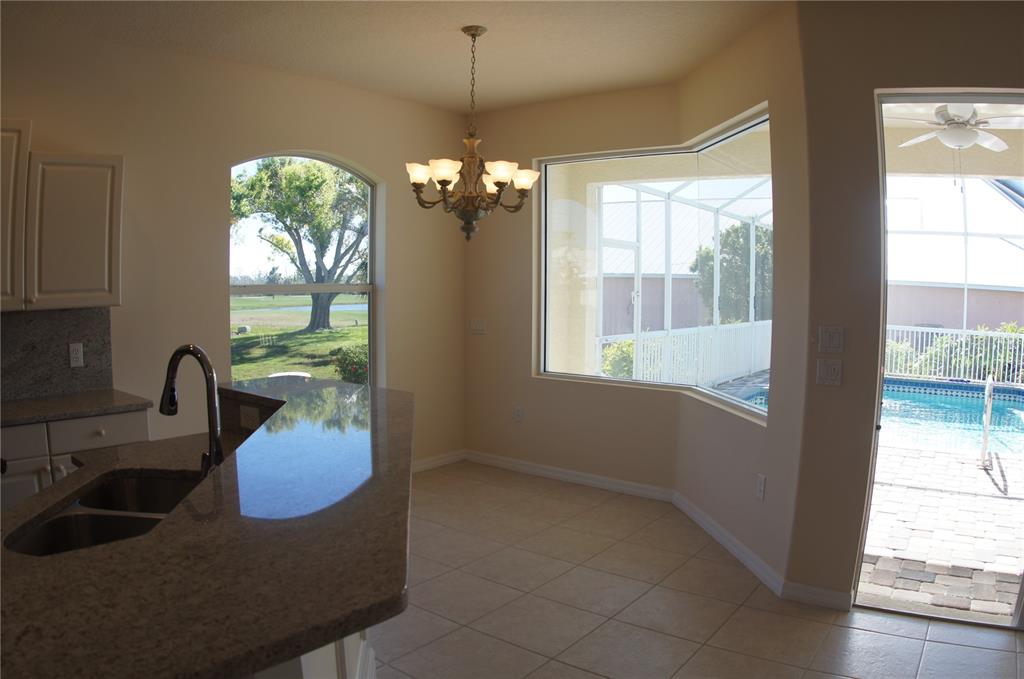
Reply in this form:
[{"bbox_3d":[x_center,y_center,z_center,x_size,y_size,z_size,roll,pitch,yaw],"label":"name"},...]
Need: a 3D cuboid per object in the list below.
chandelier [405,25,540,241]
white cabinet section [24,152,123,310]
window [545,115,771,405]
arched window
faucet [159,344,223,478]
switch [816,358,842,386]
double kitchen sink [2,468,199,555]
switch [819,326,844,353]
[{"bbox_3d":[-0.231,-1.200,3.949,0.790,1.250,0.790,0,4,-4],"label":"chandelier"},{"bbox_3d":[-2.155,-0.530,3.256,0.330,0.760,0.440,4,5,38],"label":"white cabinet section"},{"bbox_3d":[1.000,-0.483,4.598,0.480,1.630,2.200,-2,5,-31],"label":"window"},{"bbox_3d":[-1.391,-0.414,4.650,0.110,1.680,1.230,4,5,38],"label":"arched window"},{"bbox_3d":[-0.840,0.201,1.780,0.175,0.385,0.085,0,4,-3],"label":"faucet"},{"bbox_3d":[1.393,0.145,2.990,0.115,0.119,0.010,4,5,38],"label":"switch"},{"bbox_3d":[-0.921,0.505,1.672,0.420,0.210,0.680,0,4,-7],"label":"double kitchen sink"},{"bbox_3d":[1.397,0.000,2.980,0.115,0.117,0.010,4,5,38],"label":"switch"}]

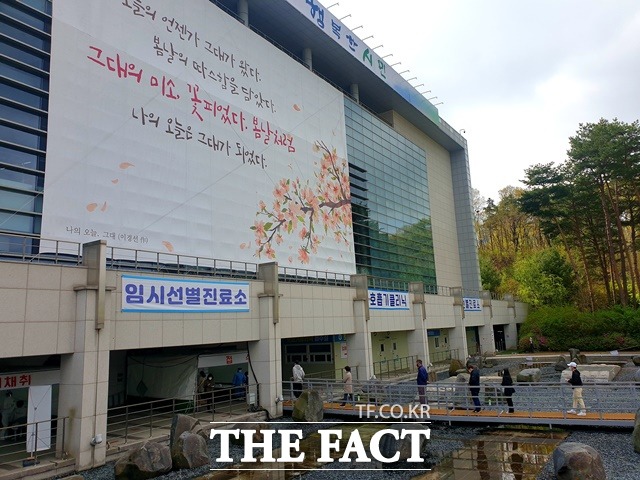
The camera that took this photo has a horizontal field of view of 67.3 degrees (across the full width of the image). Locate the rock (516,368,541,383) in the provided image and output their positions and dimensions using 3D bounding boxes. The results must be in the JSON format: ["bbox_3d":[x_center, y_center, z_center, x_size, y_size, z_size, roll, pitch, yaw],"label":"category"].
[{"bbox_3d":[12.809,8.307,29.584,1.400,0.720,1.100,-7,-11,22],"label":"rock"}]

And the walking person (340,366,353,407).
[{"bbox_3d":[1.194,6.493,21.429,0.440,1.660,0.460,-9,-12,30],"label":"walking person"}]

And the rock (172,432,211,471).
[{"bbox_3d":[-3.562,5.767,13.339,1.050,0.859,0.900,0,-11,-15],"label":"rock"}]

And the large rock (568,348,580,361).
[{"bbox_3d":[20.987,9.586,39.645,0.950,1.100,0.800,-8,-12,26],"label":"large rock"}]

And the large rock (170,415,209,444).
[{"bbox_3d":[-4.154,6.250,15.302,1.120,1.220,0.850,0,-11,-15],"label":"large rock"}]

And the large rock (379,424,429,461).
[{"bbox_3d":[2.261,5.518,13.235,1.335,0.834,1.050,-4,-10,8],"label":"large rock"}]

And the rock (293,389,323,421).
[{"bbox_3d":[-0.479,6.521,19.035,1.191,1.159,0.950,-2,-10,-2],"label":"rock"}]

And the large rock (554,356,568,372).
[{"bbox_3d":[17.003,8.702,33.853,0.980,0.980,0.850,-8,-12,25],"label":"large rock"}]

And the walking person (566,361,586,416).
[{"bbox_3d":[8.934,5.188,16.751,0.620,1.750,0.500,-9,-12,30],"label":"walking person"}]

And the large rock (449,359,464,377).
[{"bbox_3d":[9.710,9.075,34.232,1.020,1.100,0.900,-6,-11,14],"label":"large rock"}]

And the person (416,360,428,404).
[{"bbox_3d":[3.738,5.383,17.860,0.370,1.784,0.500,-8,-12,27],"label":"person"}]

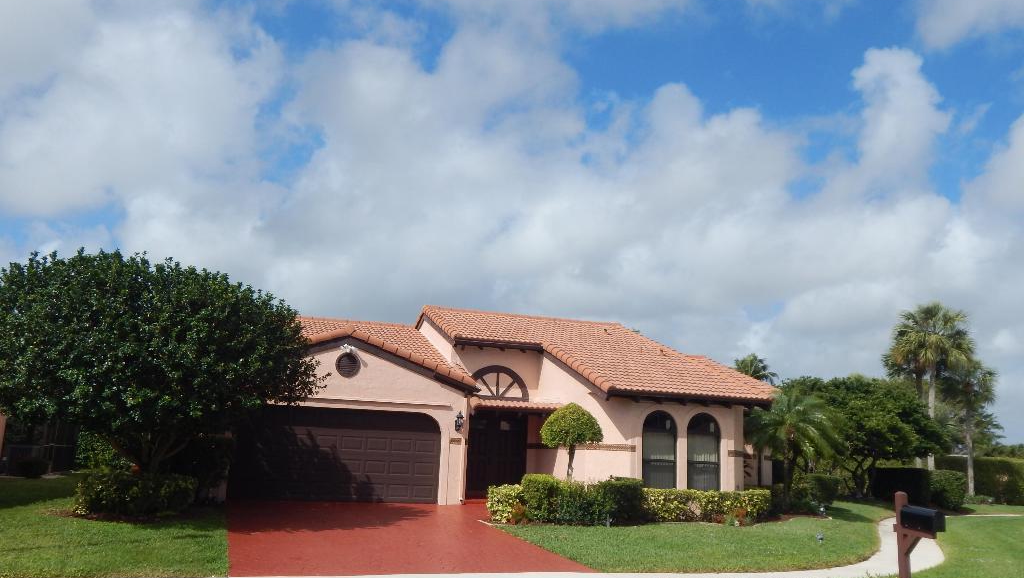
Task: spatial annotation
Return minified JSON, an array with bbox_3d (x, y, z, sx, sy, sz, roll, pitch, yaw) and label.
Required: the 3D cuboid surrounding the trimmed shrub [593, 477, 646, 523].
[{"bbox_3d":[2.316,4.559,17.900,0.900,0.950,0.900,6,-11,-17],"label":"trimmed shrub"}]

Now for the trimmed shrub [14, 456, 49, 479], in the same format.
[{"bbox_3d":[-14.213,5.280,24.500,1.000,0.700,0.950,6,-12,-16],"label":"trimmed shrub"}]

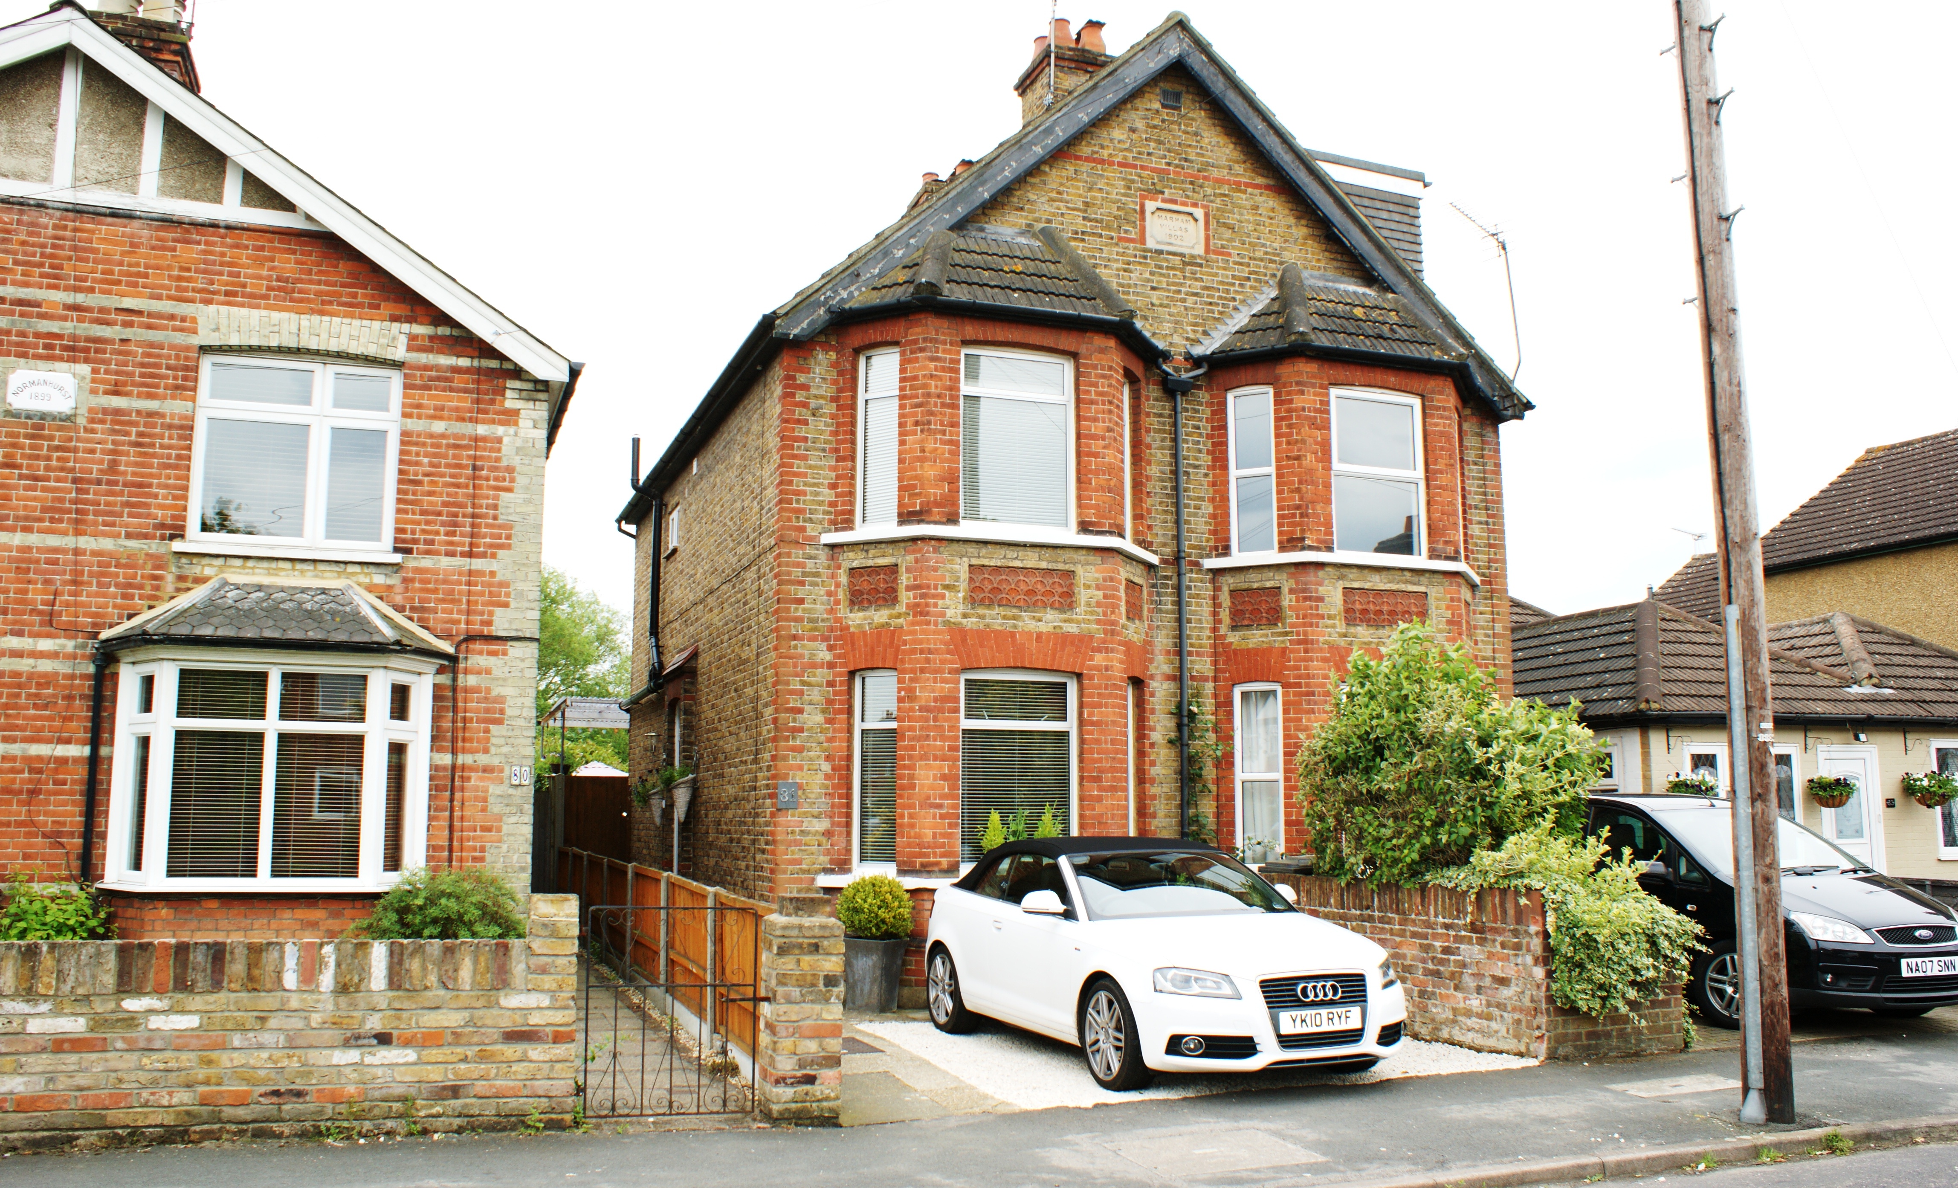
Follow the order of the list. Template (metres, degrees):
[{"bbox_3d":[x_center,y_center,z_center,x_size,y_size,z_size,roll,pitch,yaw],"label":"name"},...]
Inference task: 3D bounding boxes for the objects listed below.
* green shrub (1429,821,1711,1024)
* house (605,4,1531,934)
[{"bbox_3d":[3.964,2.227,9.771,1.500,1.350,1.350,3,-8,-21],"label":"green shrub"},{"bbox_3d":[0.380,-0.722,17.847,8.200,9.700,10.200,3,-8,-21],"label":"house"}]

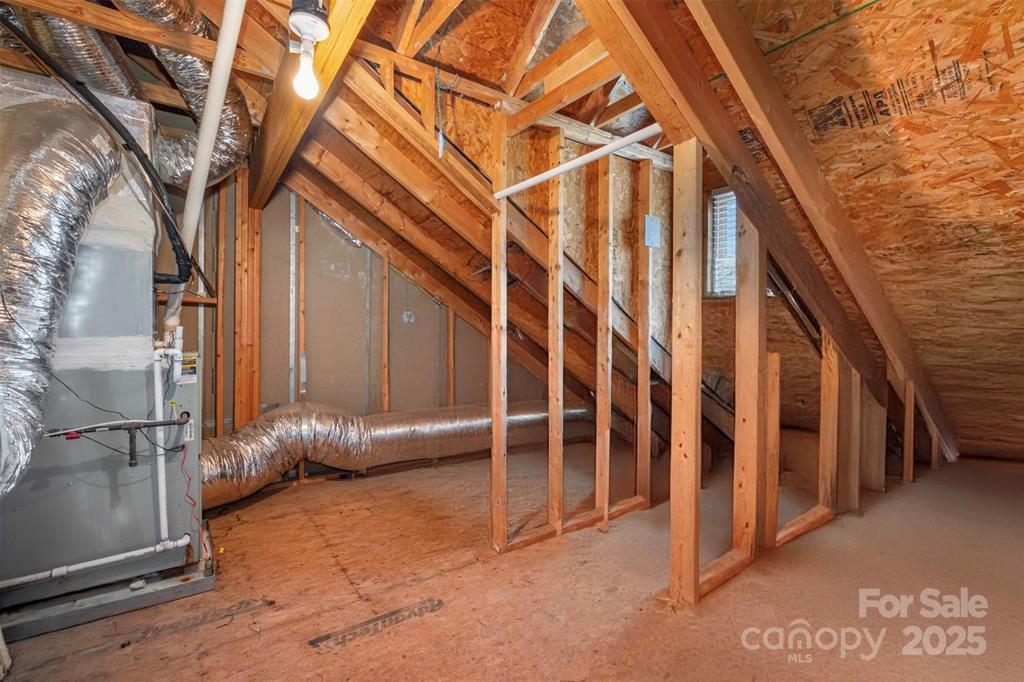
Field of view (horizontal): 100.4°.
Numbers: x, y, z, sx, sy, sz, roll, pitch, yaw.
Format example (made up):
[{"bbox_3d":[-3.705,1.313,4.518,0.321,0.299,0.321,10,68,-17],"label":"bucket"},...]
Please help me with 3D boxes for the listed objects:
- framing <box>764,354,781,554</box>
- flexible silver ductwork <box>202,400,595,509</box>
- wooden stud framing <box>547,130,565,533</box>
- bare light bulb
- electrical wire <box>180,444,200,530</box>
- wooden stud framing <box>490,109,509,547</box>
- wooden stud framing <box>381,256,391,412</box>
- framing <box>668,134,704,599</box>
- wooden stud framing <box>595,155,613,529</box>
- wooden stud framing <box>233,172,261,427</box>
[{"bbox_3d":[1.307,0.537,2.165,0.038,0.963,0.089,0,0,-33],"label":"framing"},{"bbox_3d":[-0.550,0.723,3.464,3.550,0.600,0.520,0,0,-33],"label":"flexible silver ductwork"},{"bbox_3d":[0.251,-0.046,2.455,0.038,2.277,0.089,0,0,-33],"label":"wooden stud framing"},{"bbox_3d":[-0.541,-0.697,1.120,0.062,0.115,0.062,0,0,-33],"label":"bare light bulb"},{"bbox_3d":[-1.427,0.650,1.893,0.075,0.385,0.035,0,0,-33],"label":"electrical wire"},{"bbox_3d":[-0.066,-0.047,2.250,0.038,2.293,0.089,0,0,-33],"label":"wooden stud framing"},{"bbox_3d":[-1.042,0.182,3.528,0.038,1.742,0.089,0,0,-33],"label":"wooden stud framing"},{"bbox_3d":[0.711,0.131,1.734,0.038,1.804,0.095,0,0,-33],"label":"framing"},{"bbox_3d":[0.577,-0.002,2.668,0.038,2.292,0.089,0,0,-33],"label":"wooden stud framing"},{"bbox_3d":[-1.855,-0.069,2.998,0.155,2.253,0.089,0,0,-33],"label":"wooden stud framing"}]

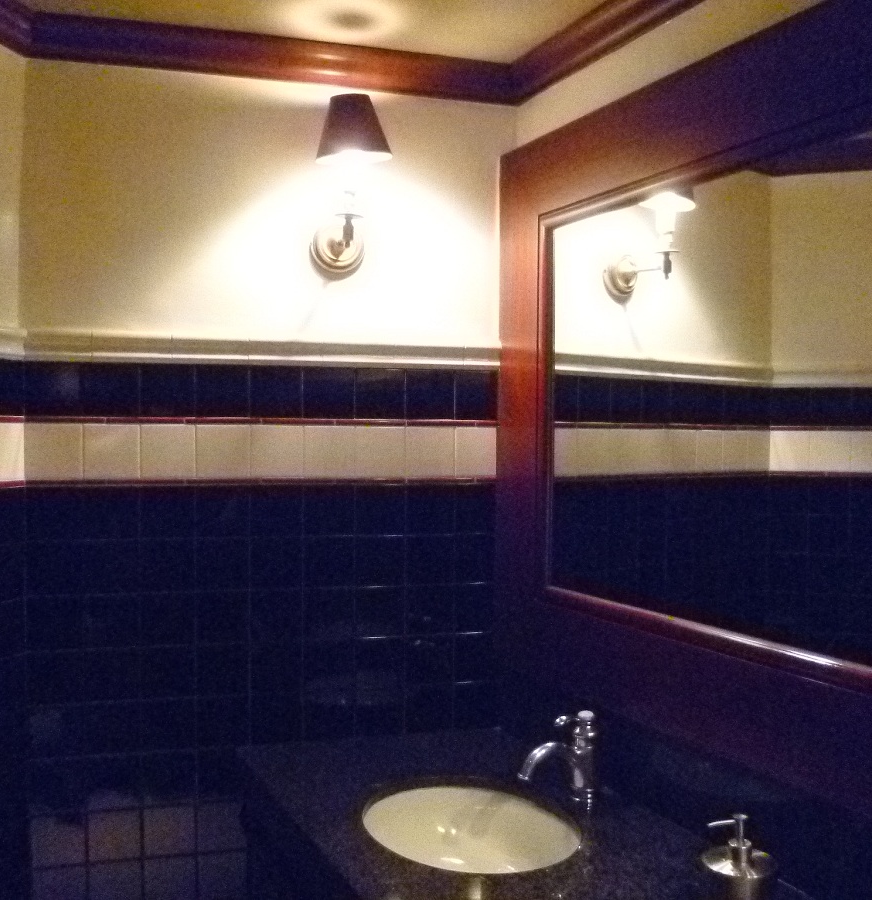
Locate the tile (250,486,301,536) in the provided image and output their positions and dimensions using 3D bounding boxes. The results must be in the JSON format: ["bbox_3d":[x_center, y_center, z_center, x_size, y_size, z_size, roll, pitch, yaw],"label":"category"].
[{"bbox_3d":[-0.336,0.129,2.049,0.107,0.107,0.009,0,1,-12],"label":"tile"}]

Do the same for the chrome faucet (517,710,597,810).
[{"bbox_3d":[0.213,0.545,1.699,0.160,0.161,0.050,0,1,-25],"label":"chrome faucet"}]

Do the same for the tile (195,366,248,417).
[{"bbox_3d":[-0.443,-0.124,2.019,0.107,0.107,0.009,0,1,-12],"label":"tile"}]

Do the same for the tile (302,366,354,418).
[{"bbox_3d":[-0.228,-0.121,2.064,0.108,0.108,0.010,0,1,-13],"label":"tile"}]

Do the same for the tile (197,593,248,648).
[{"bbox_3d":[-0.444,0.348,2.020,0.108,0.108,0.010,0,1,-13],"label":"tile"}]

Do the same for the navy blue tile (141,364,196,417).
[{"bbox_3d":[-0.549,-0.122,1.991,0.108,0.108,0.010,0,1,-13],"label":"navy blue tile"}]

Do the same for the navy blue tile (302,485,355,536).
[{"bbox_3d":[-0.227,0.129,2.057,0.108,0.107,0.009,0,1,-12],"label":"navy blue tile"}]

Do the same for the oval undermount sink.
[{"bbox_3d":[0.055,0.731,1.669,0.375,0.160,0.450,-1,2,-27],"label":"oval undermount sink"}]

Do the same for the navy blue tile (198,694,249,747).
[{"bbox_3d":[-0.445,0.570,2.036,0.107,0.107,0.009,0,1,-12],"label":"navy blue tile"}]

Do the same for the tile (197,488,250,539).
[{"bbox_3d":[-0.443,0.129,2.018,0.108,0.108,0.010,0,1,-13],"label":"tile"}]

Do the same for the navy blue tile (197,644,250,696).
[{"bbox_3d":[-0.443,0.458,2.023,0.108,0.108,0.009,0,1,-12],"label":"navy blue tile"}]

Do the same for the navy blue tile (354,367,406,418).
[{"bbox_3d":[-0.119,-0.121,2.089,0.107,0.107,0.009,0,1,-12],"label":"navy blue tile"}]

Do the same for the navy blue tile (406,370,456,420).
[{"bbox_3d":[-0.012,-0.121,2.097,0.108,0.105,0.009,0,1,-12],"label":"navy blue tile"}]

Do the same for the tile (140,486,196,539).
[{"bbox_3d":[-0.550,0.129,1.994,0.108,0.108,0.009,0,1,-12],"label":"tile"}]

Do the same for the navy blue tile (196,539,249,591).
[{"bbox_3d":[-0.441,0.237,2.014,0.108,0.108,0.009,0,1,-12],"label":"navy blue tile"}]

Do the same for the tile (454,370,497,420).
[{"bbox_3d":[0.092,-0.120,2.134,0.100,0.107,0.009,0,1,-12],"label":"tile"}]

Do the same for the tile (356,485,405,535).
[{"bbox_3d":[-0.120,0.128,2.088,0.108,0.108,0.009,0,1,-12],"label":"tile"}]

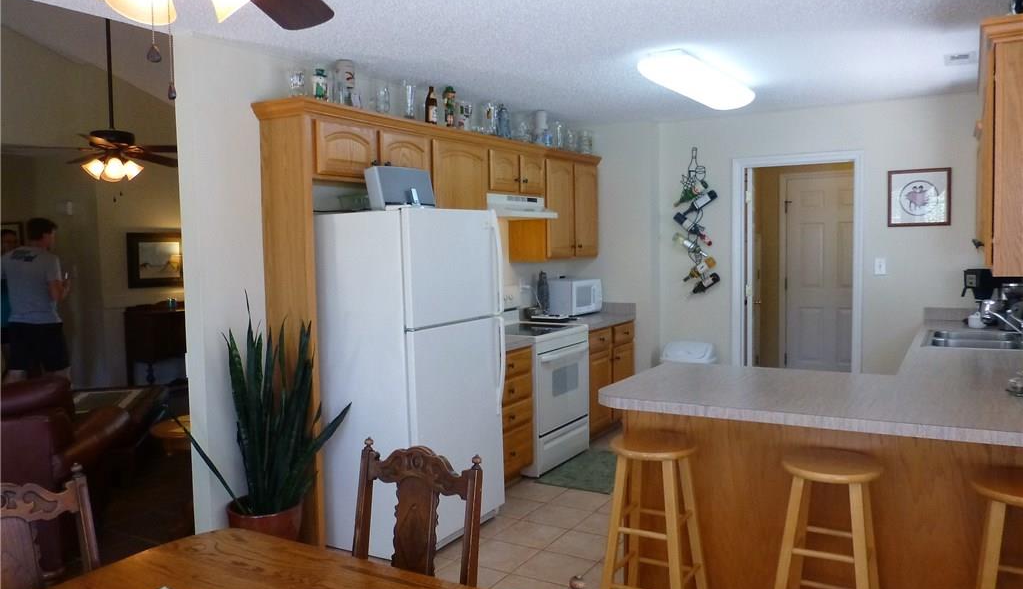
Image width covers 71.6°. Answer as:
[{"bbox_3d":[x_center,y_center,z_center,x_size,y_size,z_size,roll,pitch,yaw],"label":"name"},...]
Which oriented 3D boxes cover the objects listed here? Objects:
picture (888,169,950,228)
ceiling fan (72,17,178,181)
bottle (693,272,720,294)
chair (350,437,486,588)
[{"bbox_3d":[2.700,-0.640,4.694,0.362,0.372,0.025,1,4,31],"label":"picture"},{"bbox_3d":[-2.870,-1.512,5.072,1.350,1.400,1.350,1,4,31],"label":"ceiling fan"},{"bbox_3d":[1.484,-0.072,5.416,0.255,0.078,0.078,-36,-15,28],"label":"bottle"},{"bbox_3d":[-0.363,0.900,1.709,0.460,0.970,0.540,1,4,31],"label":"chair"}]

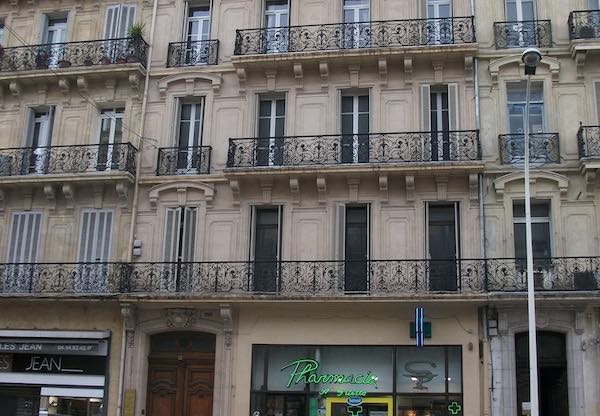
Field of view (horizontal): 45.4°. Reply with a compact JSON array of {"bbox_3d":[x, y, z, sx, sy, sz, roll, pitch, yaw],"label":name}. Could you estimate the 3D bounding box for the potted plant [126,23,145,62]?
[{"bbox_3d":[-5.072,-5.036,22.102,0.578,1.457,0.500,-1,-15,10],"label":"potted plant"}]

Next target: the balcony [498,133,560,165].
[{"bbox_3d":[6.584,-1.693,20.608,1.670,0.920,0.350,-1,-16,9],"label":"balcony"}]

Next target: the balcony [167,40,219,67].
[{"bbox_3d":[-3.223,-4.619,21.884,1.550,0.830,0.300,-1,-16,9],"label":"balcony"}]

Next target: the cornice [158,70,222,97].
[{"bbox_3d":[-3.269,-3.783,21.748,2.003,0.631,0.270,-1,-15,10],"label":"cornice"}]

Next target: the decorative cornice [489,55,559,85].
[{"bbox_3d":[6.663,-4.119,21.325,1.983,0.790,0.300,-1,-16,9],"label":"decorative cornice"}]

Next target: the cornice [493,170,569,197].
[{"bbox_3d":[6.177,-0.657,19.198,2.000,0.720,0.320,-1,-16,9],"label":"cornice"}]

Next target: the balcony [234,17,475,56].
[{"bbox_3d":[1.553,-4.871,20.996,6.934,0.867,0.620,-1,-15,10],"label":"balcony"}]

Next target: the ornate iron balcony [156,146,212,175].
[{"bbox_3d":[-3.335,-1.313,20.982,1.570,0.830,0.300,-1,-16,9],"label":"ornate iron balcony"}]

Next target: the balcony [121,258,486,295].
[{"bbox_3d":[-0.042,1.981,20.434,10.321,0.950,0.780,-1,-16,9],"label":"balcony"}]

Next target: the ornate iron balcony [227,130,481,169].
[{"bbox_3d":[1.445,-1.539,20.110,6.978,0.891,0.620,-1,-15,10],"label":"ornate iron balcony"}]

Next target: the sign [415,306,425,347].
[{"bbox_3d":[3.020,3.000,18.058,0.230,1.020,0.800,-1,-16,9],"label":"sign"}]

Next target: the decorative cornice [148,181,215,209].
[{"bbox_3d":[-3.394,-0.446,20.865,1.939,0.659,0.270,-1,-15,10],"label":"decorative cornice"}]

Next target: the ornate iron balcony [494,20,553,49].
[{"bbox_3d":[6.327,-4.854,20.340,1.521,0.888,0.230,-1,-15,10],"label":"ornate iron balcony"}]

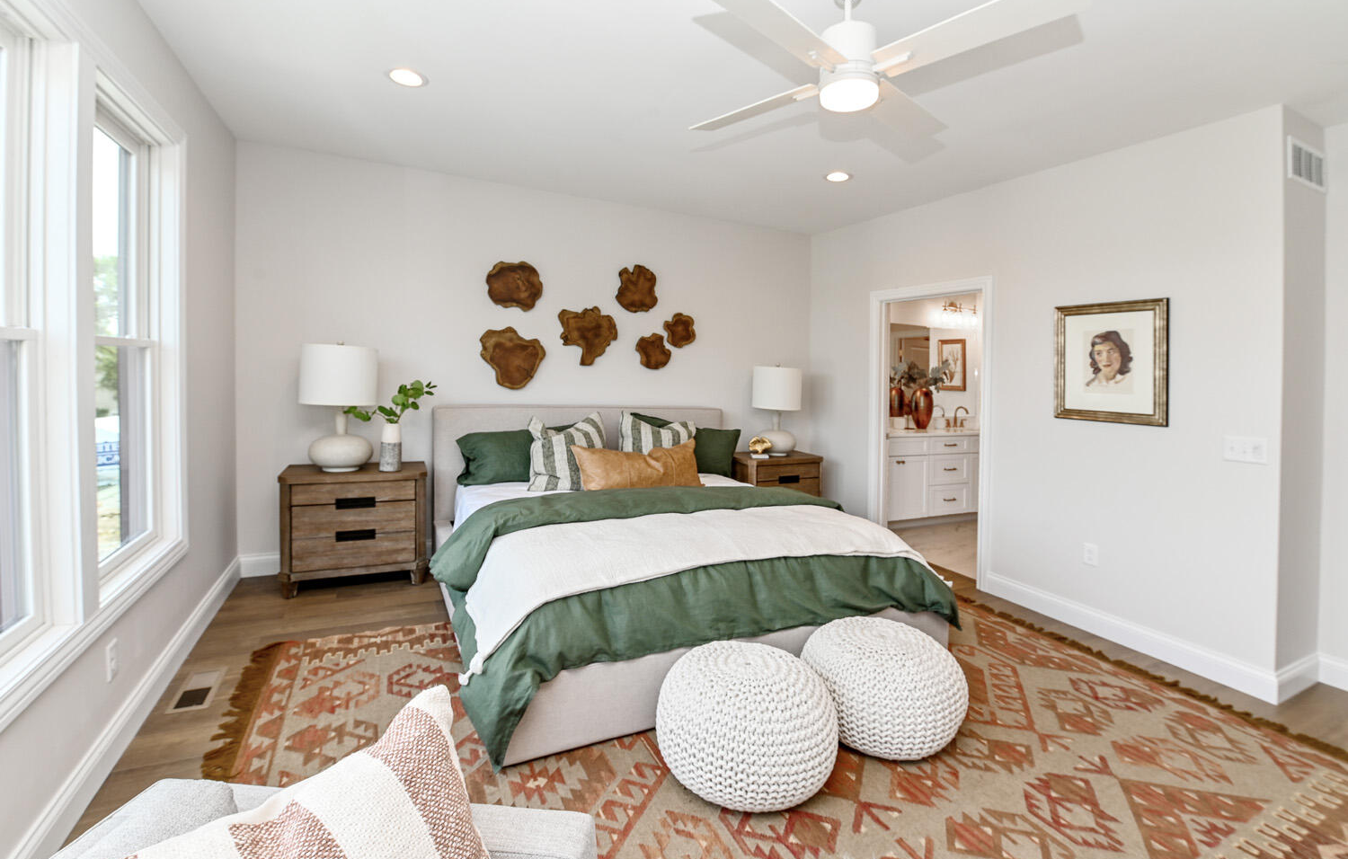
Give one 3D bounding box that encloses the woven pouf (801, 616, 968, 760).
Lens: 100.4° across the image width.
[{"bbox_3d":[0.780,0.955,2.122,0.590,0.413,0.590,-1,5,-25],"label":"woven pouf"}]

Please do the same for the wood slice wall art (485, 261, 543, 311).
[{"bbox_3d":[-1.144,-1.027,4.012,0.404,0.361,0.048,-1,5,-25],"label":"wood slice wall art"}]

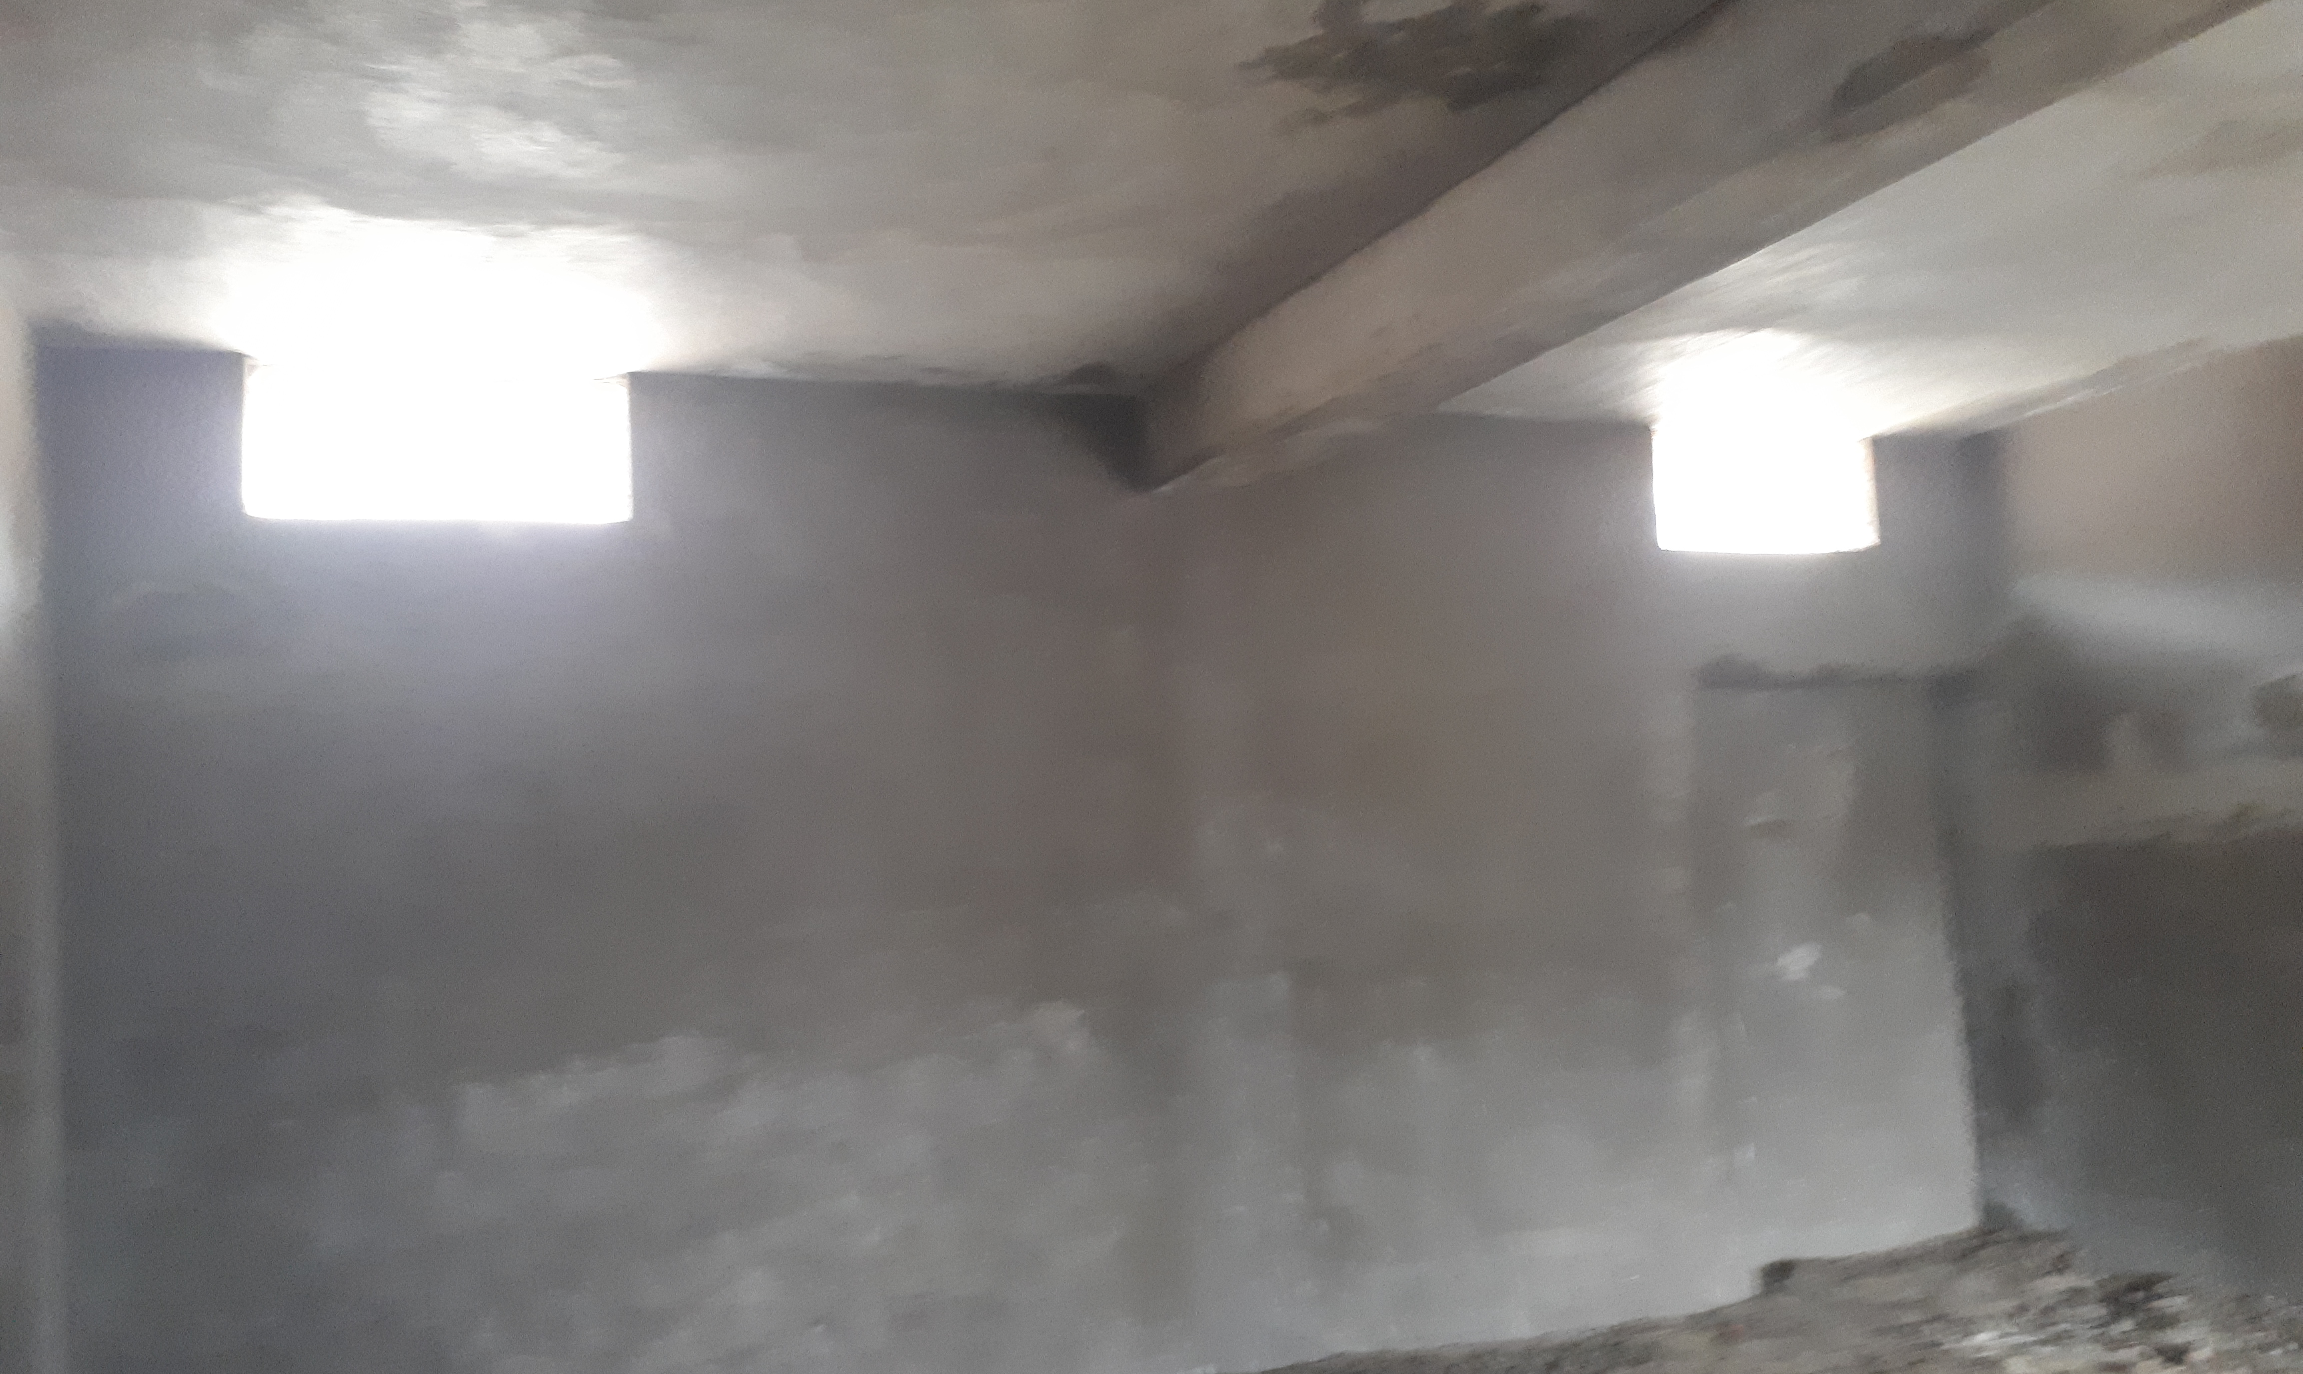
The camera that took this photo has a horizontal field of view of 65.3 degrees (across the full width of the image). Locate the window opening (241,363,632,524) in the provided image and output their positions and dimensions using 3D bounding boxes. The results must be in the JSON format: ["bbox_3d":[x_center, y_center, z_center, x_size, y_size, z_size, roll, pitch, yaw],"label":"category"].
[{"bbox_3d":[-1.906,-0.640,4.842,0.951,0.426,0.220,-1,-6,-22],"label":"window opening"}]

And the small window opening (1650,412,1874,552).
[{"bbox_3d":[2.156,-0.685,6.454,0.969,0.436,0.220,-1,-6,-22],"label":"small window opening"}]

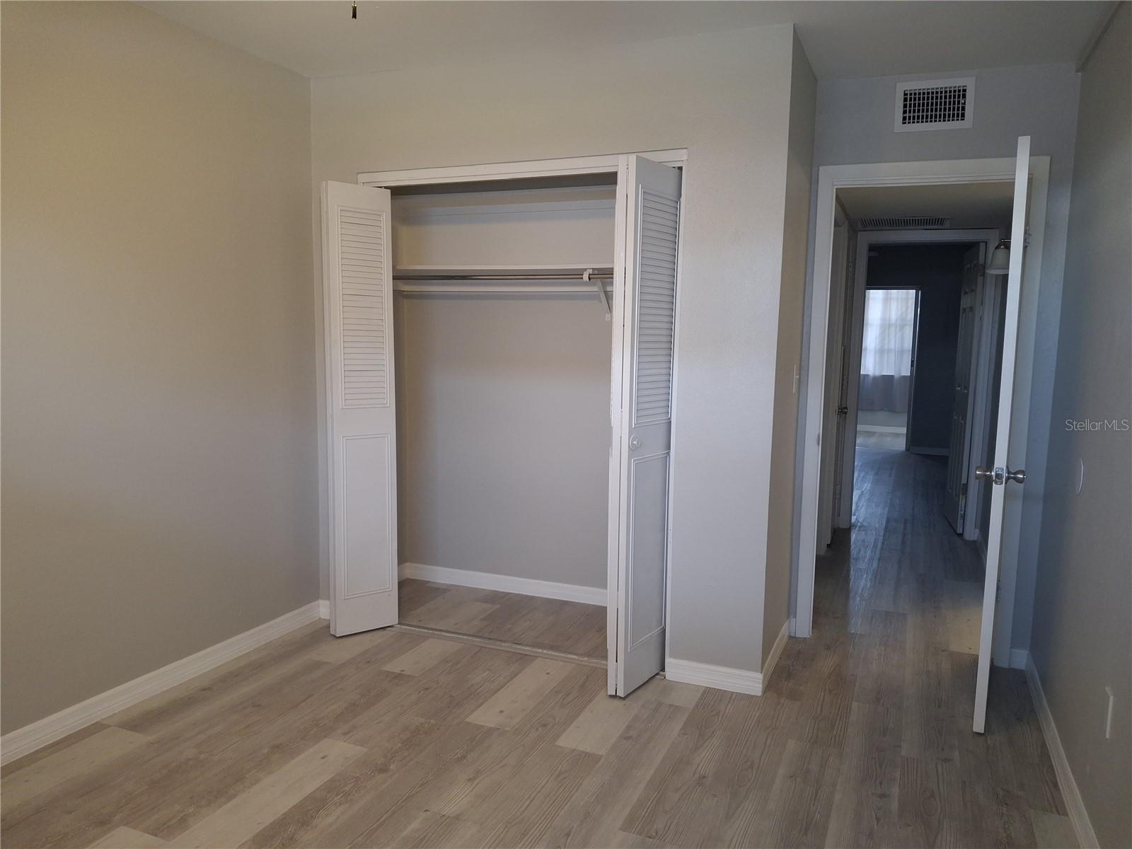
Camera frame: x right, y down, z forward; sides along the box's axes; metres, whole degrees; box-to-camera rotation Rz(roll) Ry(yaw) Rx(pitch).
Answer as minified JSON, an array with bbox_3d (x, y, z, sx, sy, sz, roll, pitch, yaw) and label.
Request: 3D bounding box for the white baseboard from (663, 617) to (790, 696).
[{"bbox_3d":[0.719,0.949,3.534,0.379,0.100,0.706,4,7,23],"label":"white baseboard"}]

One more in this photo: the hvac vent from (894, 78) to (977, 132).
[{"bbox_3d":[1.514,-1.312,3.359,0.296,0.198,0.022,4,7,23],"label":"hvac vent"}]

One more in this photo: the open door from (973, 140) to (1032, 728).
[{"bbox_3d":[1.633,0.042,3.052,0.038,2.007,0.733,5,7,29],"label":"open door"}]

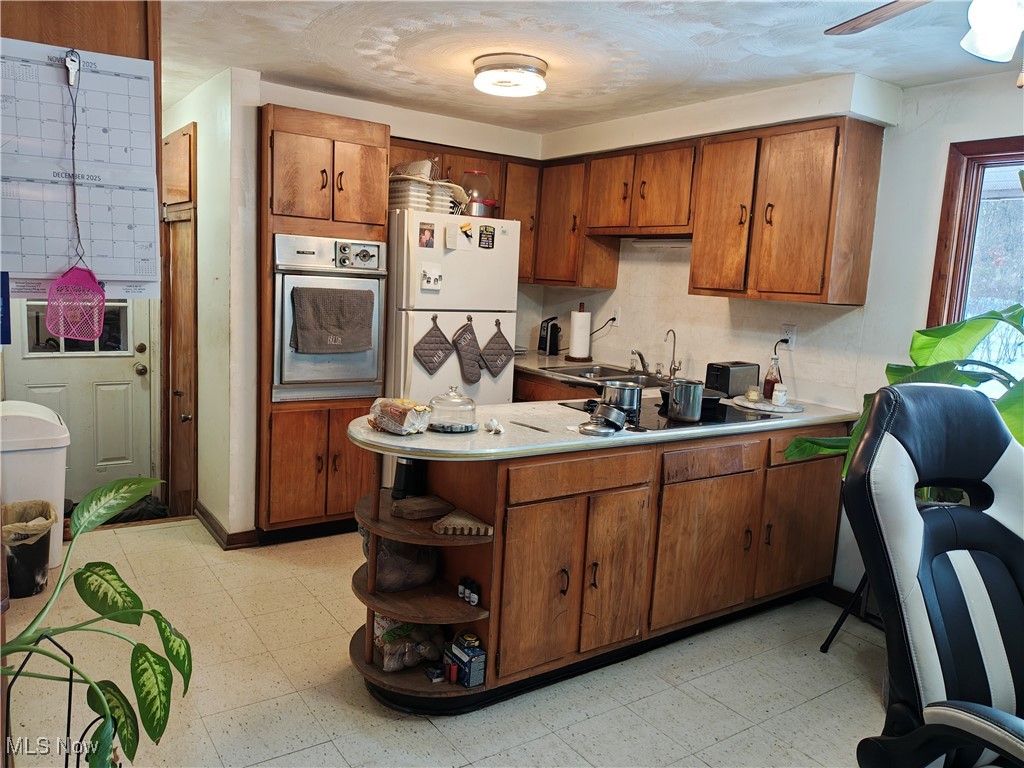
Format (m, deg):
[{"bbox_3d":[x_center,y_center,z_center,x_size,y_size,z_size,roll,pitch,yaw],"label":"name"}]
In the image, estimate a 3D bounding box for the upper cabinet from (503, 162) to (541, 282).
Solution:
[{"bbox_3d":[-0.032,-1.022,4.704,0.310,0.751,0.295,-2,10,-35],"label":"upper cabinet"}]

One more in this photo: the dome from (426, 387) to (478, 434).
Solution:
[{"bbox_3d":[-0.196,0.078,2.519,0.178,0.145,0.178,3,8,0],"label":"dome"}]

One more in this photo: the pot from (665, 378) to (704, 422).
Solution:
[{"bbox_3d":[0.667,0.067,2.869,0.128,0.147,0.155,8,10,30],"label":"pot"}]

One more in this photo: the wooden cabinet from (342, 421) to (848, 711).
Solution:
[{"bbox_3d":[0.426,0.571,3.014,2.250,0.885,0.655,-3,10,-35],"label":"wooden cabinet"}]

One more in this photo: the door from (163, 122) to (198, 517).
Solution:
[{"bbox_3d":[-2.012,-0.301,4.463,0.050,2.365,0.900,-2,10,-35],"label":"door"}]

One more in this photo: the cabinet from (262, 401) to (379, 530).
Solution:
[{"bbox_3d":[-1.119,0.368,4.066,0.625,0.665,0.580,-3,10,-35],"label":"cabinet"}]

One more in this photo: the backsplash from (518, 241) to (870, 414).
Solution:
[{"bbox_3d":[0.869,-0.426,4.175,0.040,0.776,2.350,-2,10,-35],"label":"backsplash"}]

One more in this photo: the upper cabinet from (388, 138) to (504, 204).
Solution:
[{"bbox_3d":[-0.488,-1.219,4.407,0.867,0.358,0.300,-3,10,-35],"label":"upper cabinet"}]

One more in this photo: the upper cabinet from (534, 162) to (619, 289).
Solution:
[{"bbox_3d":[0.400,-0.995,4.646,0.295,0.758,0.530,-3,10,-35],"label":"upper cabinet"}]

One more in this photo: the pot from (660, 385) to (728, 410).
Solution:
[{"bbox_3d":[0.787,0.064,3.215,0.290,0.055,0.290,3,8,0],"label":"pot"}]

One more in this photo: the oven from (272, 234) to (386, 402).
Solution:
[{"bbox_3d":[-1.044,-0.356,3.936,0.593,0.812,0.555,-3,10,-35],"label":"oven"}]

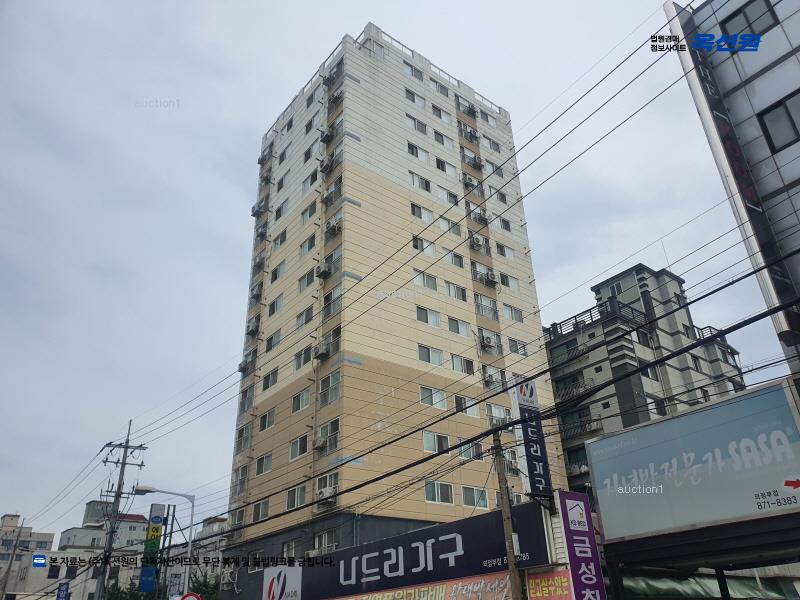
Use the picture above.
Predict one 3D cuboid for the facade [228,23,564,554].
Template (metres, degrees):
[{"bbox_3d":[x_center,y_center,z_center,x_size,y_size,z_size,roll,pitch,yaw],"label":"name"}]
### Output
[{"bbox_3d":[-0.521,-0.595,48.051,18.550,38.900,13.900,19,-34,-34],"label":"facade"}]

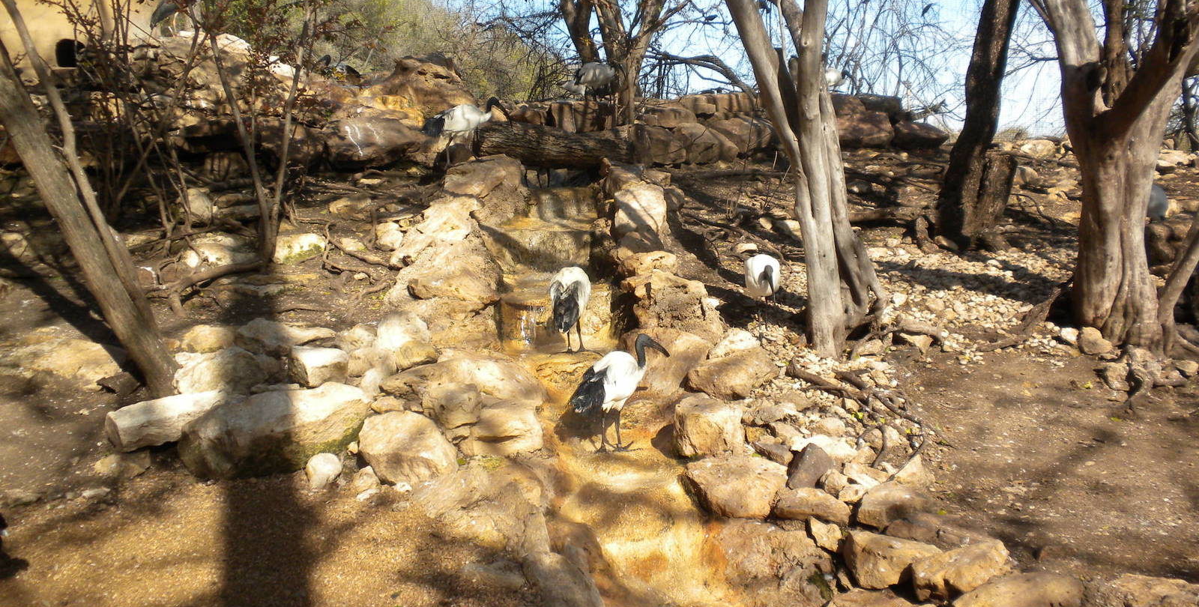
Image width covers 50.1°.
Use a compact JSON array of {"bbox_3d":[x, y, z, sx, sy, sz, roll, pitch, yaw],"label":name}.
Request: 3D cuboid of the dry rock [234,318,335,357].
[{"bbox_3d":[-1.564,0.170,6.400,0.479,0.171,0.288,-1,7,-5],"label":"dry rock"}]

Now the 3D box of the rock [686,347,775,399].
[{"bbox_3d":[0.608,0.320,5.900,0.407,0.221,0.265,-3,8,-22],"label":"rock"}]

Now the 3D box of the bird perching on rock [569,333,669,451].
[{"bbox_3d":[0.095,0.428,6.200,0.520,0.560,0.200,-3,7,-30],"label":"bird perching on rock"}]

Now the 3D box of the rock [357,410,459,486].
[{"bbox_3d":[-0.923,0.695,6.200,0.449,0.331,0.380,1,6,10],"label":"rock"}]

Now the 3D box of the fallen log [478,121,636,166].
[{"bbox_3d":[-0.281,-1.020,8.150,1.000,0.270,0.270,0,8,0],"label":"fallen log"}]

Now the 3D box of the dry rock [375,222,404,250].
[{"bbox_3d":[-1.243,-0.401,7.600,0.165,0.155,0.140,0,8,0],"label":"dry rock"}]

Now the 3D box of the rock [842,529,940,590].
[{"bbox_3d":[1.025,0.898,4.500,0.330,0.165,0.220,3,7,28],"label":"rock"}]

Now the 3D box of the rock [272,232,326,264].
[{"bbox_3d":[-1.874,-0.348,8.000,0.340,0.190,0.250,-1,6,-13],"label":"rock"}]

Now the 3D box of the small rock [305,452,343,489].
[{"bbox_3d":[-1.112,0.674,5.170,0.141,0.150,0.127,0,7,0],"label":"small rock"}]

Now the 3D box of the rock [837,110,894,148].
[{"bbox_3d":[2.292,-1.523,11.200,0.560,0.330,0.420,1,6,11],"label":"rock"}]

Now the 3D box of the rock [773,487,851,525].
[{"bbox_3d":[0.830,0.791,5.000,0.290,0.110,0.170,2,6,20],"label":"rock"}]

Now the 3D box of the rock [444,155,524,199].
[{"bbox_3d":[-0.714,-0.780,7.900,0.480,0.268,0.384,-2,7,-15],"label":"rock"}]

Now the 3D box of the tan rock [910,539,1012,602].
[{"bbox_3d":[1.355,0.997,4.800,0.351,0.182,0.250,-3,7,-25],"label":"tan rock"}]

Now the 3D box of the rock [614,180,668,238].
[{"bbox_3d":[0.277,-0.639,8.700,0.350,0.350,0.360,0,6,2],"label":"rock"}]

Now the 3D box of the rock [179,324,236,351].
[{"bbox_3d":[-2.378,0.210,7.800,0.302,0.162,0.270,0,6,0],"label":"rock"}]

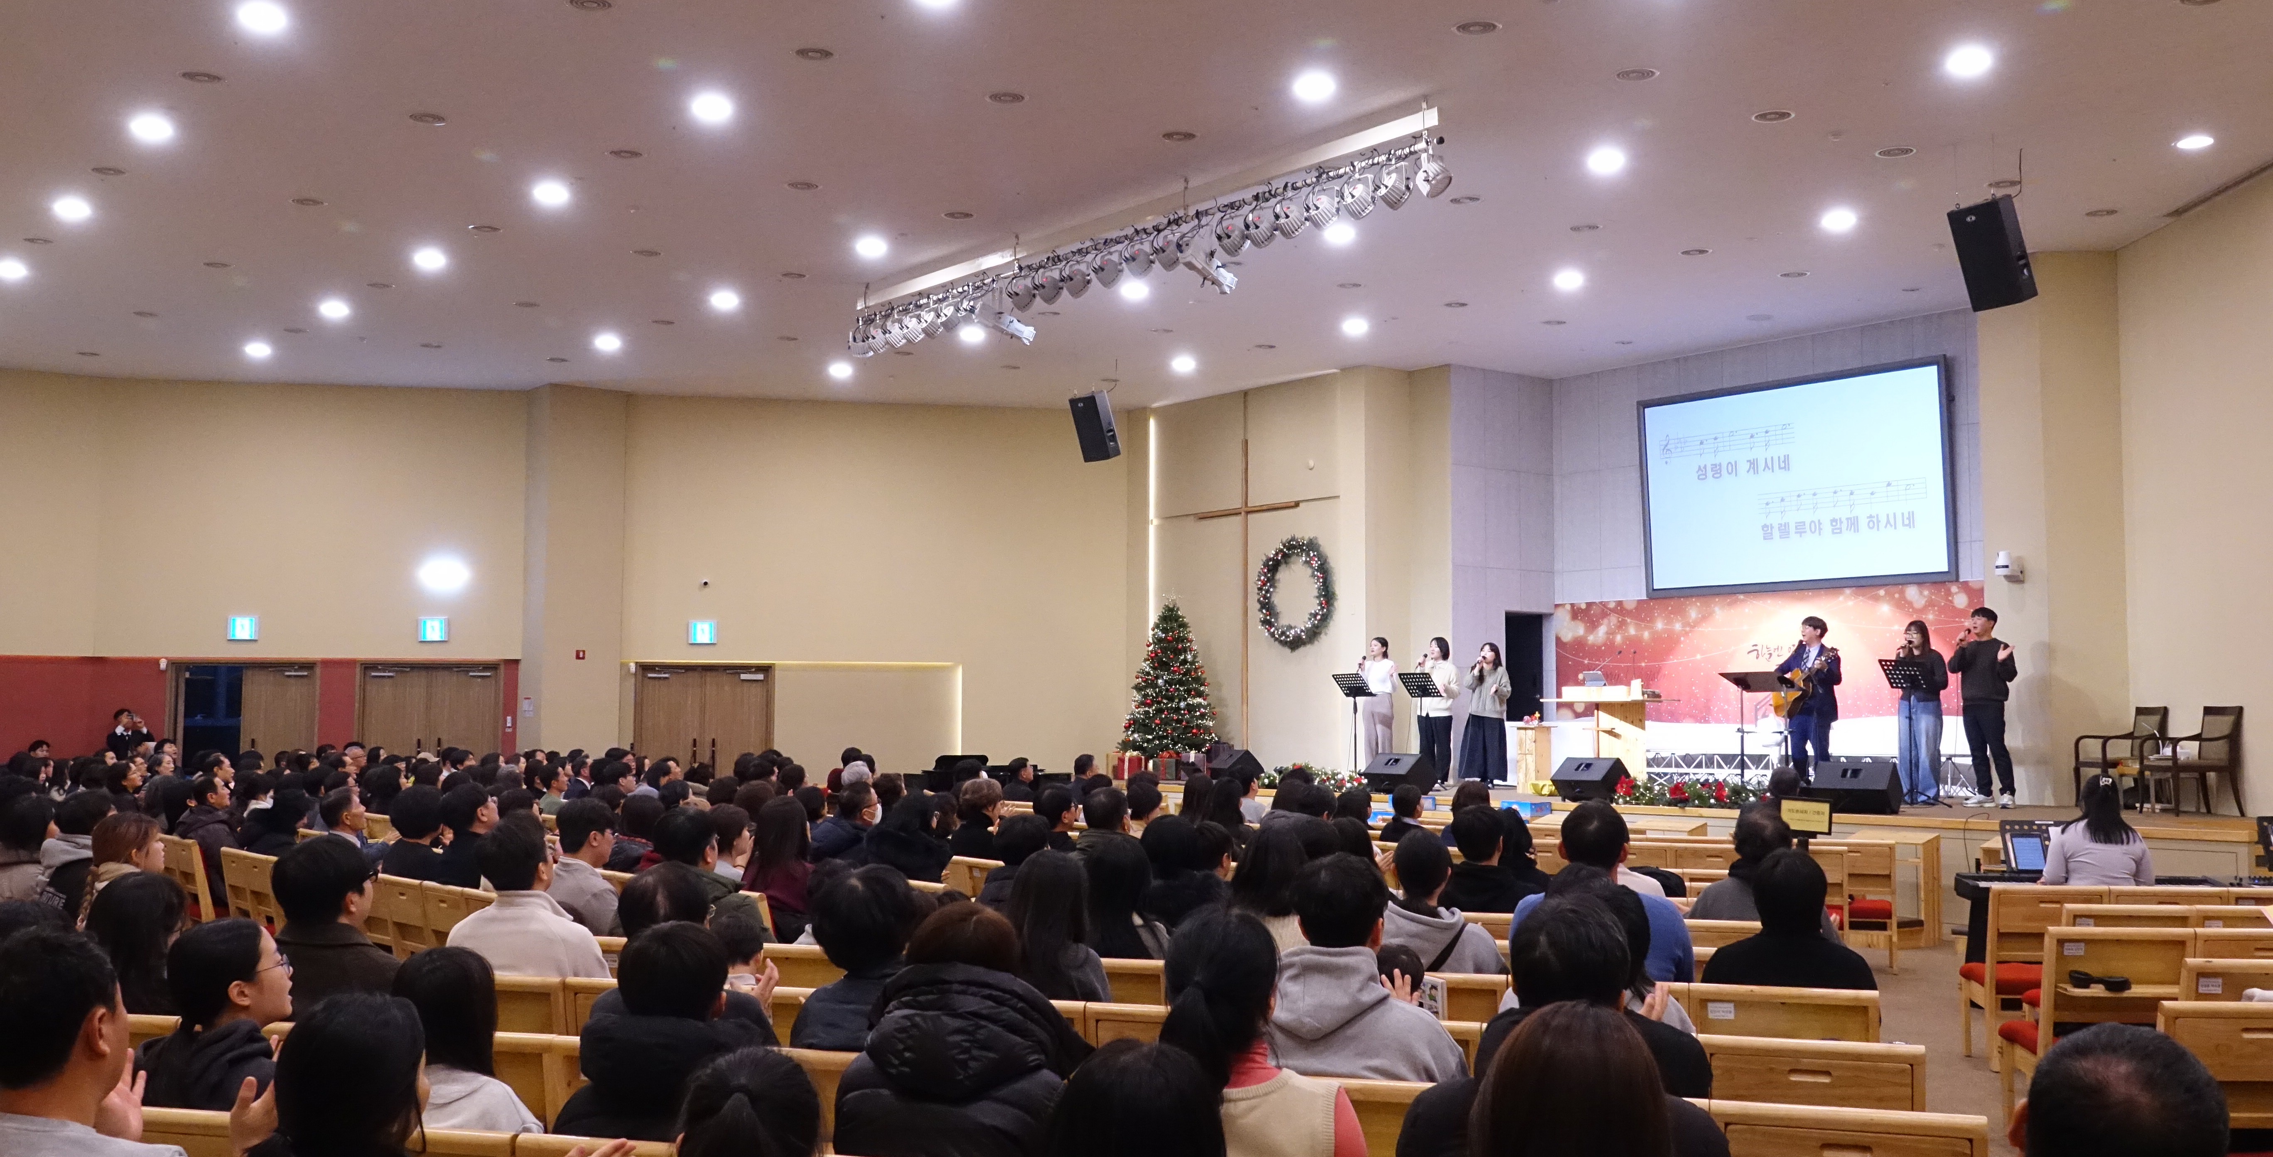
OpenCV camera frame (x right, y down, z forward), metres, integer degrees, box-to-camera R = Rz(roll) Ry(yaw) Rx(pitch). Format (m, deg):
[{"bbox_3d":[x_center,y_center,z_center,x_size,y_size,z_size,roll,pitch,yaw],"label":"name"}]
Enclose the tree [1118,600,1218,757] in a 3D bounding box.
[{"bbox_3d":[0.397,1.430,24.783,1.250,2.200,1.250,0,-4,0],"label":"tree"}]

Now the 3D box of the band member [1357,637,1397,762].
[{"bbox_3d":[2.657,1.477,21.562,0.460,1.640,0.360,-4,-6,45],"label":"band member"}]

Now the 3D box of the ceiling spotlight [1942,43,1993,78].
[{"bbox_3d":[5.258,-3.264,12.361,0.260,0.110,0.260,3,-5,-36],"label":"ceiling spotlight"}]

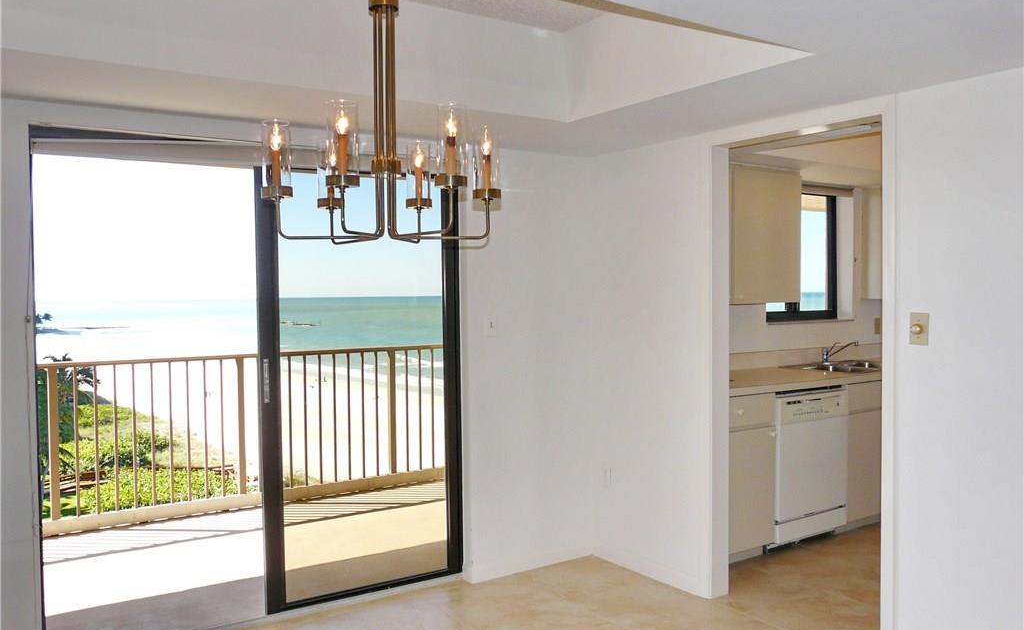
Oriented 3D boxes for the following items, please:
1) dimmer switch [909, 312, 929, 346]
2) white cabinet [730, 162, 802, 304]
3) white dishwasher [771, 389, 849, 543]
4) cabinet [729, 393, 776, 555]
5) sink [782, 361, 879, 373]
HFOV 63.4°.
[{"bbox_3d":[1.420,0.051,2.902,0.028,0.115,0.072,-2,2,-33],"label":"dimmer switch"},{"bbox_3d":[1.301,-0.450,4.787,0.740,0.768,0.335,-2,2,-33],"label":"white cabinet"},{"bbox_3d":[1.474,0.813,4.715,0.605,0.847,0.615,-2,2,-33],"label":"white dishwasher"},{"bbox_3d":[1.003,0.803,4.434,0.480,0.810,0.610,-2,2,-33],"label":"cabinet"},{"bbox_3d":[2.122,0.405,5.201,0.790,0.175,0.500,-2,2,-33],"label":"sink"}]

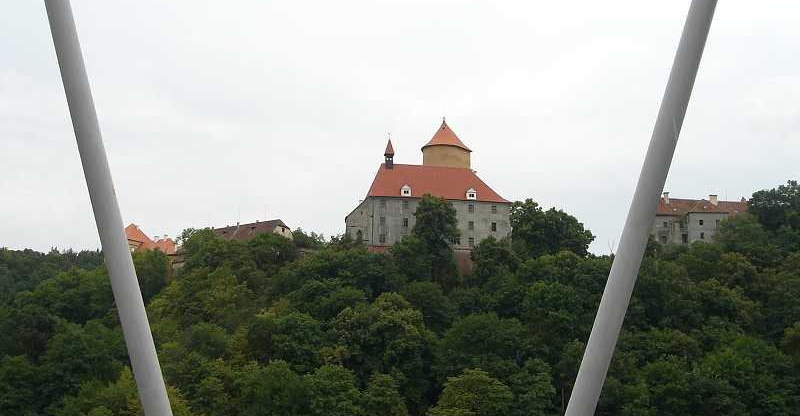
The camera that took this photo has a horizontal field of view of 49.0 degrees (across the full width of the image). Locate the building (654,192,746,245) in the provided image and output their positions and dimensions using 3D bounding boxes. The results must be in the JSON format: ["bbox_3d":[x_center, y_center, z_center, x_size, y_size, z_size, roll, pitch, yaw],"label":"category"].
[{"bbox_3d":[81.020,3.420,238.000,26.000,14.500,15.000,2,-9,-10],"label":"building"}]

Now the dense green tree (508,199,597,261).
[{"bbox_3d":[36.340,5.470,212.000,19.000,15.500,16.000,0,-9,0],"label":"dense green tree"}]

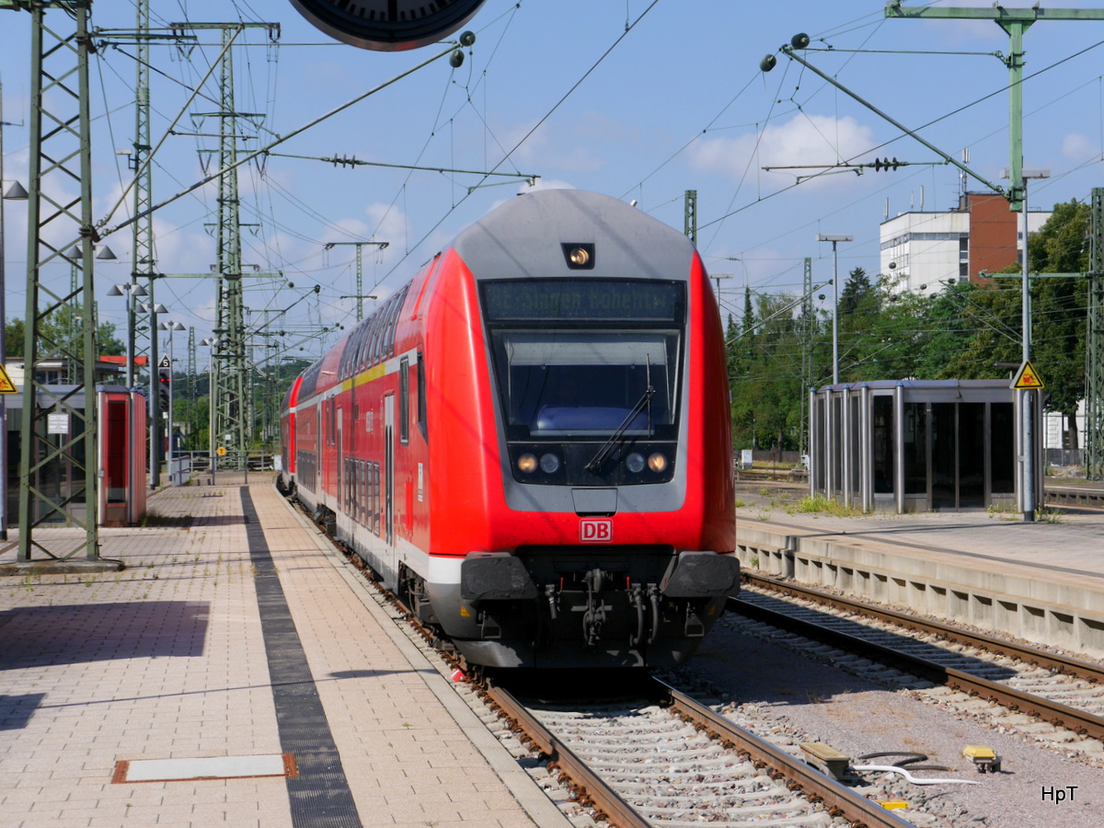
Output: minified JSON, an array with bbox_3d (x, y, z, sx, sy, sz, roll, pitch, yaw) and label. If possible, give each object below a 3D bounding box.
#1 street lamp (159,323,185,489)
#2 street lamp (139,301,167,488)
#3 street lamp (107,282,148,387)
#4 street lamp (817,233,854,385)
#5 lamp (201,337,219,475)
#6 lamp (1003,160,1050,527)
[{"bbox_3d":[-14.505,-0.478,102.081,1.110,6.080,0.460,0,0,-7],"label":"street lamp"},{"bbox_3d":[-12.952,-0.600,86.799,1.110,6.080,0.460,0,0,-7],"label":"street lamp"},{"bbox_3d":[-12.044,-0.684,76.186,1.110,6.080,0.460,0,0,-7],"label":"street lamp"},{"bbox_3d":[7.291,-1.197,68.814,0.880,6.830,0.370,0,0,-7],"label":"street lamp"},{"bbox_3d":[-15.174,-0.344,119.402,1.110,6.080,0.460,0,0,-7],"label":"lamp"},{"bbox_3d":[9.188,-1.334,51.859,0.880,6.830,0.370,0,0,-7],"label":"lamp"}]

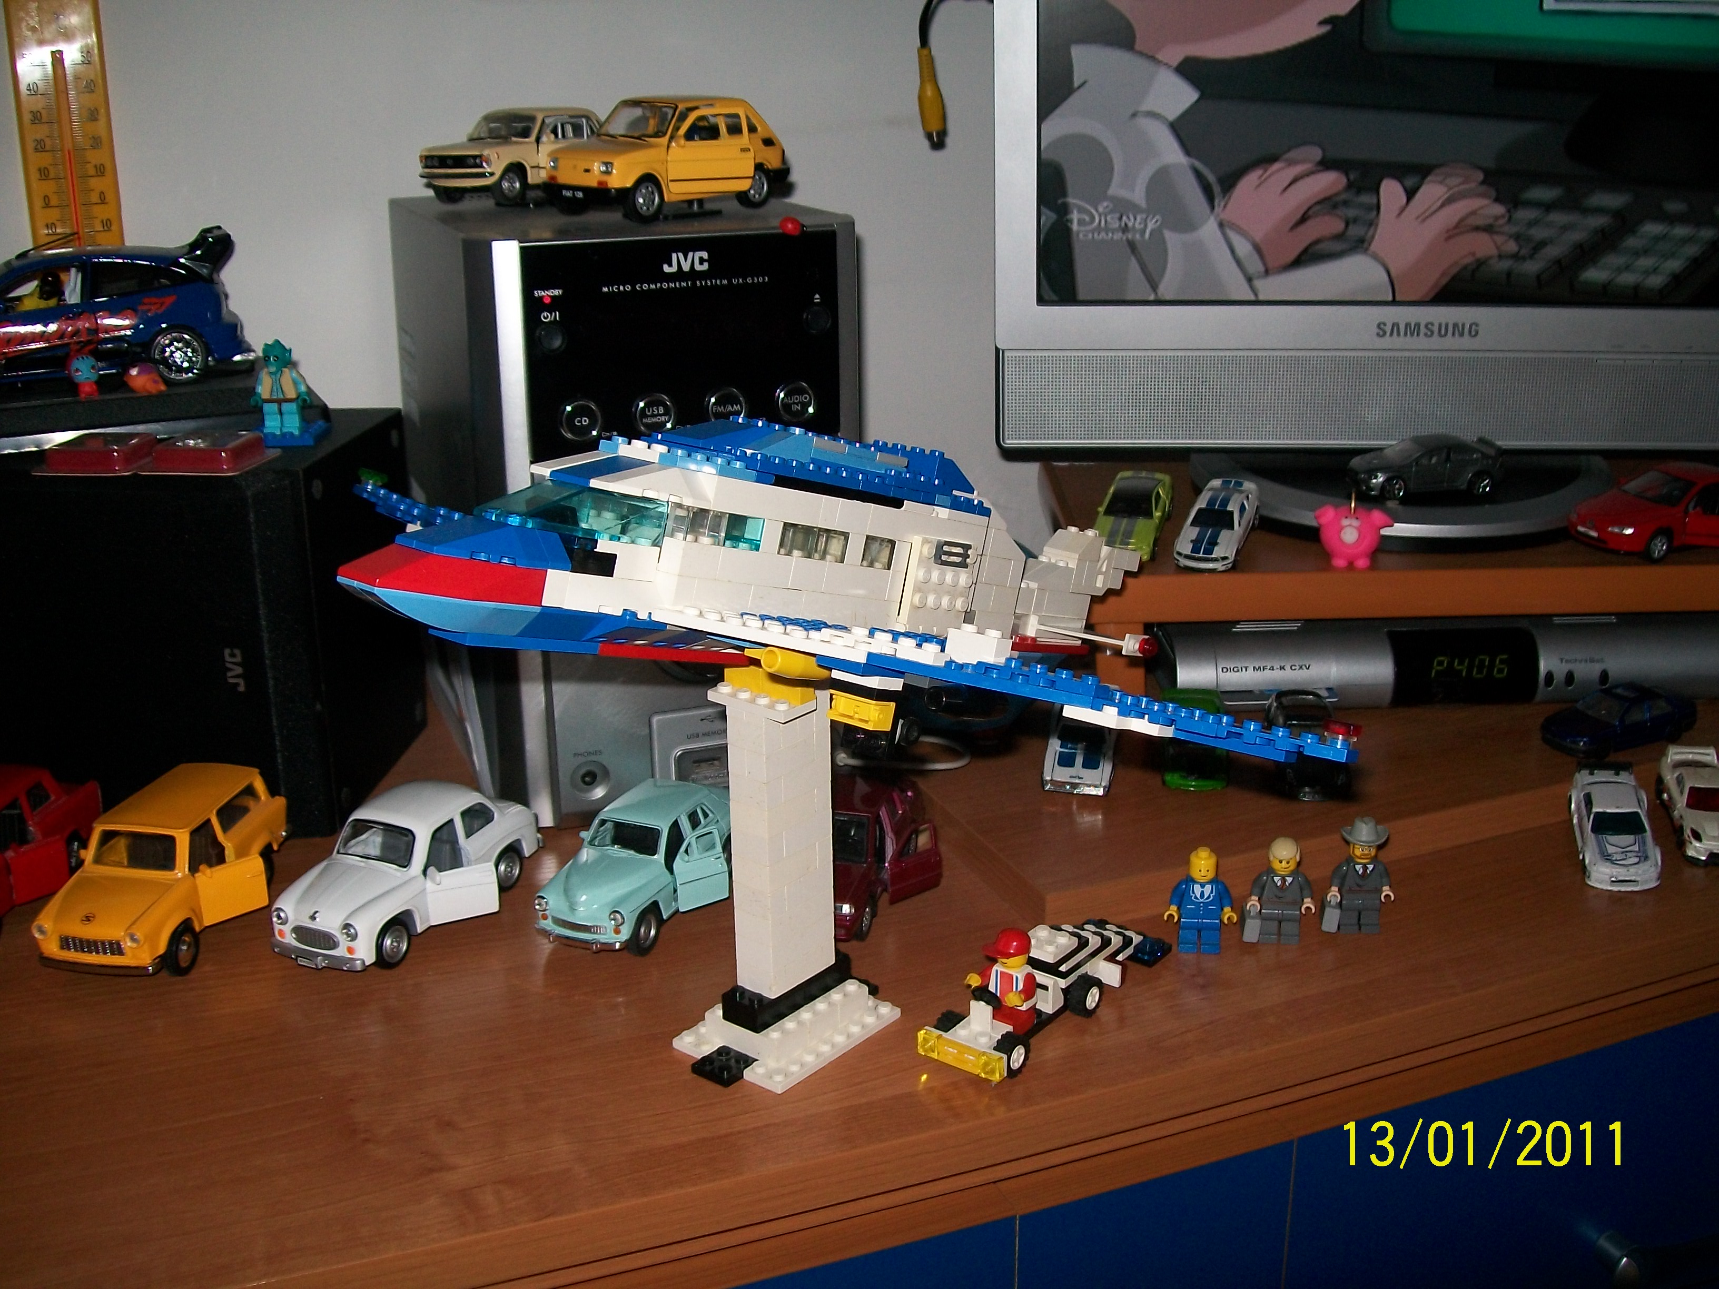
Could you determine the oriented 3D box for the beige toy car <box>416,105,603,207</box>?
[{"bbox_3d":[-0.152,-0.236,0.859,0.046,0.041,0.117,10,21,30],"label":"beige toy car"}]

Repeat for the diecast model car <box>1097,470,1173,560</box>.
[{"bbox_3d":[0.138,-0.065,0.905,0.032,0.021,0.077,5,31,18],"label":"diecast model car"}]

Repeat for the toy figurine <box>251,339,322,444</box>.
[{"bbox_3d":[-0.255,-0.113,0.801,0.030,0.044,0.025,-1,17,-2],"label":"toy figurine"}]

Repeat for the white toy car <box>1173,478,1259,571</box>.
[{"bbox_3d":[0.174,-0.058,0.872,0.031,0.021,0.074,9,27,19],"label":"white toy car"}]

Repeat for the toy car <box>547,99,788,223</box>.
[{"bbox_3d":[-0.086,-0.222,0.814,0.055,0.050,0.115,13,23,39],"label":"toy car"}]

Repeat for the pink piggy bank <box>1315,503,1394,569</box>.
[{"bbox_3d":[0.238,-0.053,0.862,0.038,0.032,0.030,4,19,14],"label":"pink piggy bank"}]

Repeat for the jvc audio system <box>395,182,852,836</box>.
[{"bbox_3d":[-0.120,-0.084,0.875,0.157,0.253,0.242,-9,20,-22],"label":"jvc audio system"}]

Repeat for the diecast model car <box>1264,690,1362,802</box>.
[{"bbox_3d":[0.207,0.046,0.816,0.032,0.024,0.074,2,17,9],"label":"diecast model car"}]

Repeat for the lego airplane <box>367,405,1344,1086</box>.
[{"bbox_3d":[-0.008,0.024,0.600,0.402,0.217,0.364,14,23,37],"label":"lego airplane"}]

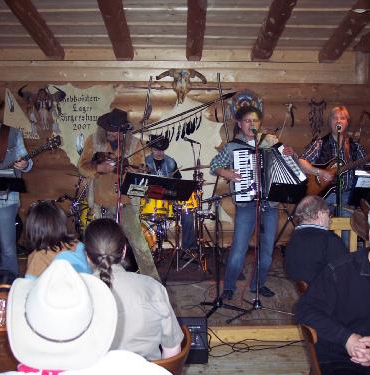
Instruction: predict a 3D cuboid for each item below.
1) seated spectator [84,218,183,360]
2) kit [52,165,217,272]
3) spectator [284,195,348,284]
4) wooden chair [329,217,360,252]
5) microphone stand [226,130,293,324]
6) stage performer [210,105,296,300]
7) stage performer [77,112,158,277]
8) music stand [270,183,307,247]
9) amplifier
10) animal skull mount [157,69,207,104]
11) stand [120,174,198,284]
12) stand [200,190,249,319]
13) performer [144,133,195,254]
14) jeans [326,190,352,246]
[{"bbox_3d":[-0.266,0.737,2.643,0.550,1.270,0.800,0,5,2],"label":"seated spectator"},{"bbox_3d":[-0.580,0.307,6.471,1.760,1.140,1.150,1,5,8],"label":"kit"},{"bbox_3d":[0.930,0.676,3.522,0.530,1.240,0.780,1,5,17],"label":"spectator"},{"bbox_3d":[1.200,0.688,4.296,0.450,0.920,0.450,0,5,0],"label":"wooden chair"},{"bbox_3d":[0.621,0.285,4.729,0.550,1.520,0.580,-1,6,-3],"label":"microphone stand"},{"bbox_3d":[0.600,0.134,5.011,0.740,1.740,0.500,-1,5,-7],"label":"stage performer"},{"bbox_3d":[-0.599,0.146,5.153,0.740,1.730,0.550,-1,6,-5],"label":"stage performer"},{"bbox_3d":[0.950,0.463,5.260,0.460,1.040,0.420,-1,5,-11],"label":"music stand"},{"bbox_3d":[-0.010,1.108,4.142,0.350,0.270,0.280,0,5,0],"label":"amplifier"},{"bbox_3d":[-0.044,-1.260,7.030,0.640,0.440,0.200,0,5,0],"label":"animal skull mount"},{"bbox_3d":[-0.207,0.461,4.750,0.620,1.170,0.500,-1,6,-8],"label":"stand"},{"bbox_3d":[0.343,0.537,4.733,0.420,1.020,0.430,-3,6,-25],"label":"stand"},{"bbox_3d":[-0.160,0.119,6.708,0.660,1.470,0.720,0,6,5],"label":"performer"},{"bbox_3d":[1.630,0.432,5.960,0.420,0.960,0.300,0,5,0],"label":"jeans"}]

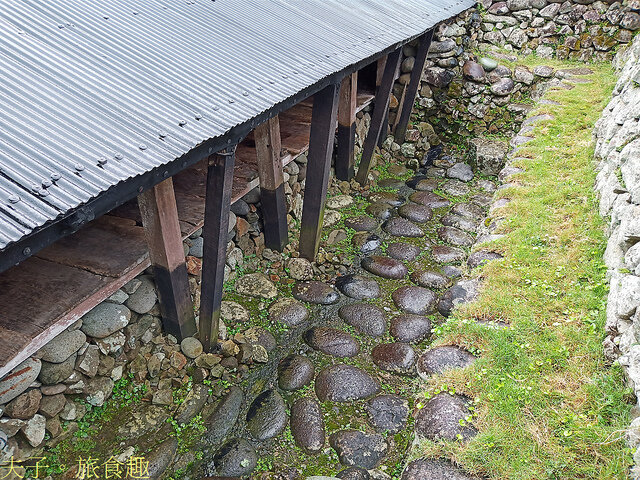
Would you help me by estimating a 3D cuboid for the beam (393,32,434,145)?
[{"bbox_3d":[0.851,-1.360,4.266,0.090,1.072,0.062,23,38,17],"label":"beam"}]

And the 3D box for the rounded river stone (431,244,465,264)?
[{"bbox_3d":[0.894,0.099,3.205,0.225,0.113,0.141,6,33,9],"label":"rounded river stone"}]

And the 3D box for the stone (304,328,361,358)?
[{"bbox_3d":[0.064,0.522,2.378,0.301,0.116,0.163,15,33,23],"label":"stone"}]

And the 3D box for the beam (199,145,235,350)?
[{"bbox_3d":[-0.480,0.103,2.100,0.078,1.222,0.062,26,39,15],"label":"beam"}]

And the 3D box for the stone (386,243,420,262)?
[{"bbox_3d":[0.734,0.111,4.054,0.299,0.150,0.248,5,32,8],"label":"stone"}]

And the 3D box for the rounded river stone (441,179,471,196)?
[{"bbox_3d":[1.510,-0.575,5.150,0.330,0.183,0.313,21,38,30],"label":"rounded river stone"}]

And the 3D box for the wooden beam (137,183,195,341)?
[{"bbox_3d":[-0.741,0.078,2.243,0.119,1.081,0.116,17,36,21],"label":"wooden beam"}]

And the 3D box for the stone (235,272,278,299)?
[{"bbox_3d":[-0.386,0.277,2.776,0.277,0.115,0.184,17,34,27],"label":"stone"}]

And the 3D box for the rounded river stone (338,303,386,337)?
[{"bbox_3d":[0.261,0.450,2.661,0.291,0.138,0.184,23,39,32],"label":"rounded river stone"}]

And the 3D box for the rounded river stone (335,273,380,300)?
[{"bbox_3d":[0.246,0.295,2.902,0.271,0.133,0.177,15,36,22],"label":"rounded river stone"}]

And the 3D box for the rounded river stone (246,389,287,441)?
[{"bbox_3d":[-0.300,0.993,2.644,0.224,0.145,0.341,6,33,10],"label":"rounded river stone"}]

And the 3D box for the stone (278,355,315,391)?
[{"bbox_3d":[-0.113,0.631,2.191,0.163,0.100,0.202,13,33,20],"label":"stone"}]

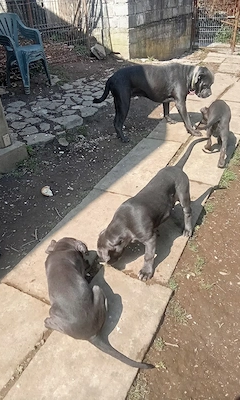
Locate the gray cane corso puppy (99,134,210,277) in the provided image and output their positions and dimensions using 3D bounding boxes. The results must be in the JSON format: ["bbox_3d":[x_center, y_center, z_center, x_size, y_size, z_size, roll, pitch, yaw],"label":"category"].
[{"bbox_3d":[0.191,0.029,1.732,0.689,0.585,0.286,-30,44,-35],"label":"gray cane corso puppy"}]

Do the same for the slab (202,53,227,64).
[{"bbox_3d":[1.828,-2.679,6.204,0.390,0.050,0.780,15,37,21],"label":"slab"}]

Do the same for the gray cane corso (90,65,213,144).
[{"bbox_3d":[0.311,-0.901,3.037,1.079,0.663,0.403,-14,37,-18],"label":"gray cane corso"}]

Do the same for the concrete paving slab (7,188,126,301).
[{"bbox_3d":[-0.232,0.234,2.001,0.367,0.050,0.997,15,37,21],"label":"concrete paving slab"}]

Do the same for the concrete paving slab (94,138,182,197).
[{"bbox_3d":[0.204,-0.285,2.749,0.360,0.050,1.001,15,37,21],"label":"concrete paving slab"}]

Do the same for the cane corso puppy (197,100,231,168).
[{"bbox_3d":[0.825,-0.630,2.819,0.254,0.429,0.611,-2,35,-2],"label":"cane corso puppy"}]

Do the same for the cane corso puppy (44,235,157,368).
[{"bbox_3d":[-0.128,0.393,1.375,0.409,0.397,0.474,-5,35,-6],"label":"cane corso puppy"}]

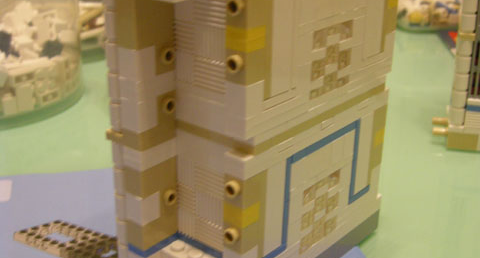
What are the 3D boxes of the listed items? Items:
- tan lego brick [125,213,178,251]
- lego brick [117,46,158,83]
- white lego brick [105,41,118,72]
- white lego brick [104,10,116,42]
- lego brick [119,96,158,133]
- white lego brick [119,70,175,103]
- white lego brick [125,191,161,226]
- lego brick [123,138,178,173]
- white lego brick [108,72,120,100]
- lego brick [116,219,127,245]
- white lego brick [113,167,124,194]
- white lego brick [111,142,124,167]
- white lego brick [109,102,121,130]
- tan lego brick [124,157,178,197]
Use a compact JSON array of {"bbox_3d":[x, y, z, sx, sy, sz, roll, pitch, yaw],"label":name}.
[{"bbox_3d":[-0.029,0.032,0.225,0.008,0.010,0.016,18,27,36],"label":"tan lego brick"},{"bbox_3d":[-0.031,-0.020,0.201,0.008,0.010,0.008,18,27,36],"label":"lego brick"},{"bbox_3d":[-0.037,-0.023,0.205,0.008,0.010,0.008,18,27,36],"label":"white lego brick"},{"bbox_3d":[-0.037,-0.032,0.202,0.008,0.010,0.008,18,27,36],"label":"white lego brick"},{"bbox_3d":[-0.031,-0.005,0.207,0.008,0.010,0.008,18,27,36],"label":"lego brick"},{"bbox_3d":[-0.028,-0.014,0.206,0.008,0.006,0.016,18,27,36],"label":"white lego brick"},{"bbox_3d":[-0.032,0.024,0.219,0.008,0.010,0.008,18,27,36],"label":"white lego brick"},{"bbox_3d":[-0.029,0.007,0.214,0.008,0.006,0.016,18,27,36],"label":"lego brick"},{"bbox_3d":[-0.037,-0.014,0.209,0.008,0.010,0.008,18,27,36],"label":"white lego brick"},{"bbox_3d":[-0.038,0.034,0.227,0.008,0.010,0.008,18,27,36],"label":"lego brick"},{"bbox_3d":[-0.038,0.016,0.221,0.008,0.010,0.008,18,27,36],"label":"white lego brick"},{"bbox_3d":[-0.038,0.007,0.217,0.008,0.010,0.008,18,27,36],"label":"white lego brick"},{"bbox_3d":[-0.037,-0.004,0.212,0.008,0.010,0.008,18,27,36],"label":"white lego brick"},{"bbox_3d":[-0.029,0.015,0.218,0.008,0.010,0.016,18,27,36],"label":"tan lego brick"}]

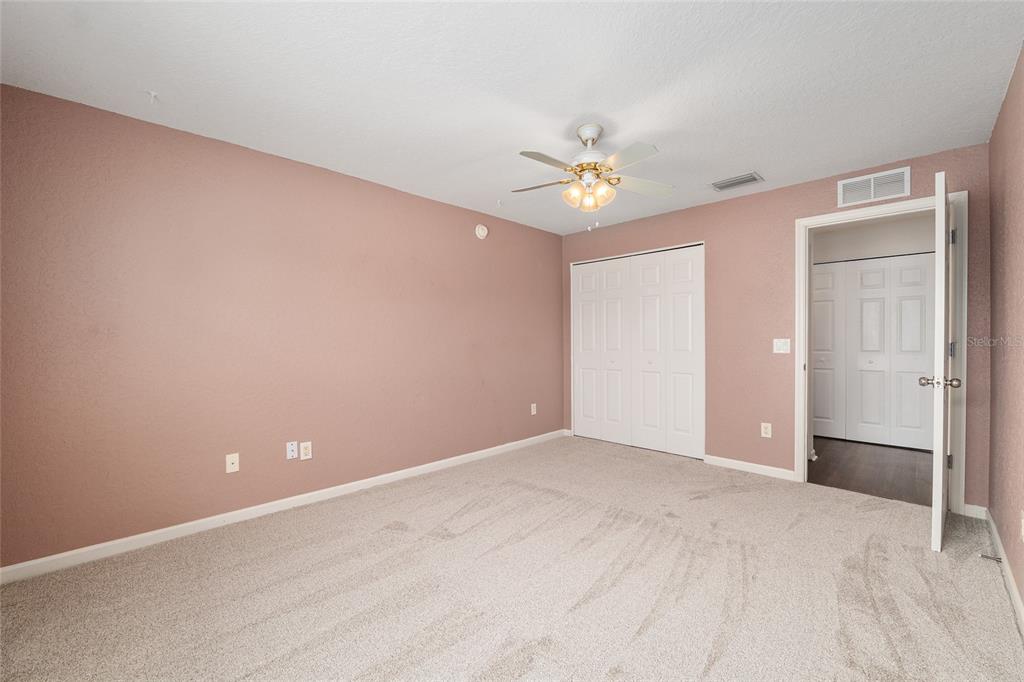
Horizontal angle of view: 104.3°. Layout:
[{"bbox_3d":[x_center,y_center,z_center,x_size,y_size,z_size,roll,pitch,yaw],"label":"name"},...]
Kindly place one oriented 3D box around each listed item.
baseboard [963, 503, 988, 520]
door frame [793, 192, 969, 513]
[{"bbox_3d":[2.991,1.103,2.564,0.015,0.079,0.101,0,0,-44],"label":"baseboard"},{"bbox_3d":[2.681,0.085,2.962,0.138,2.128,0.921,0,0,-44],"label":"door frame"}]

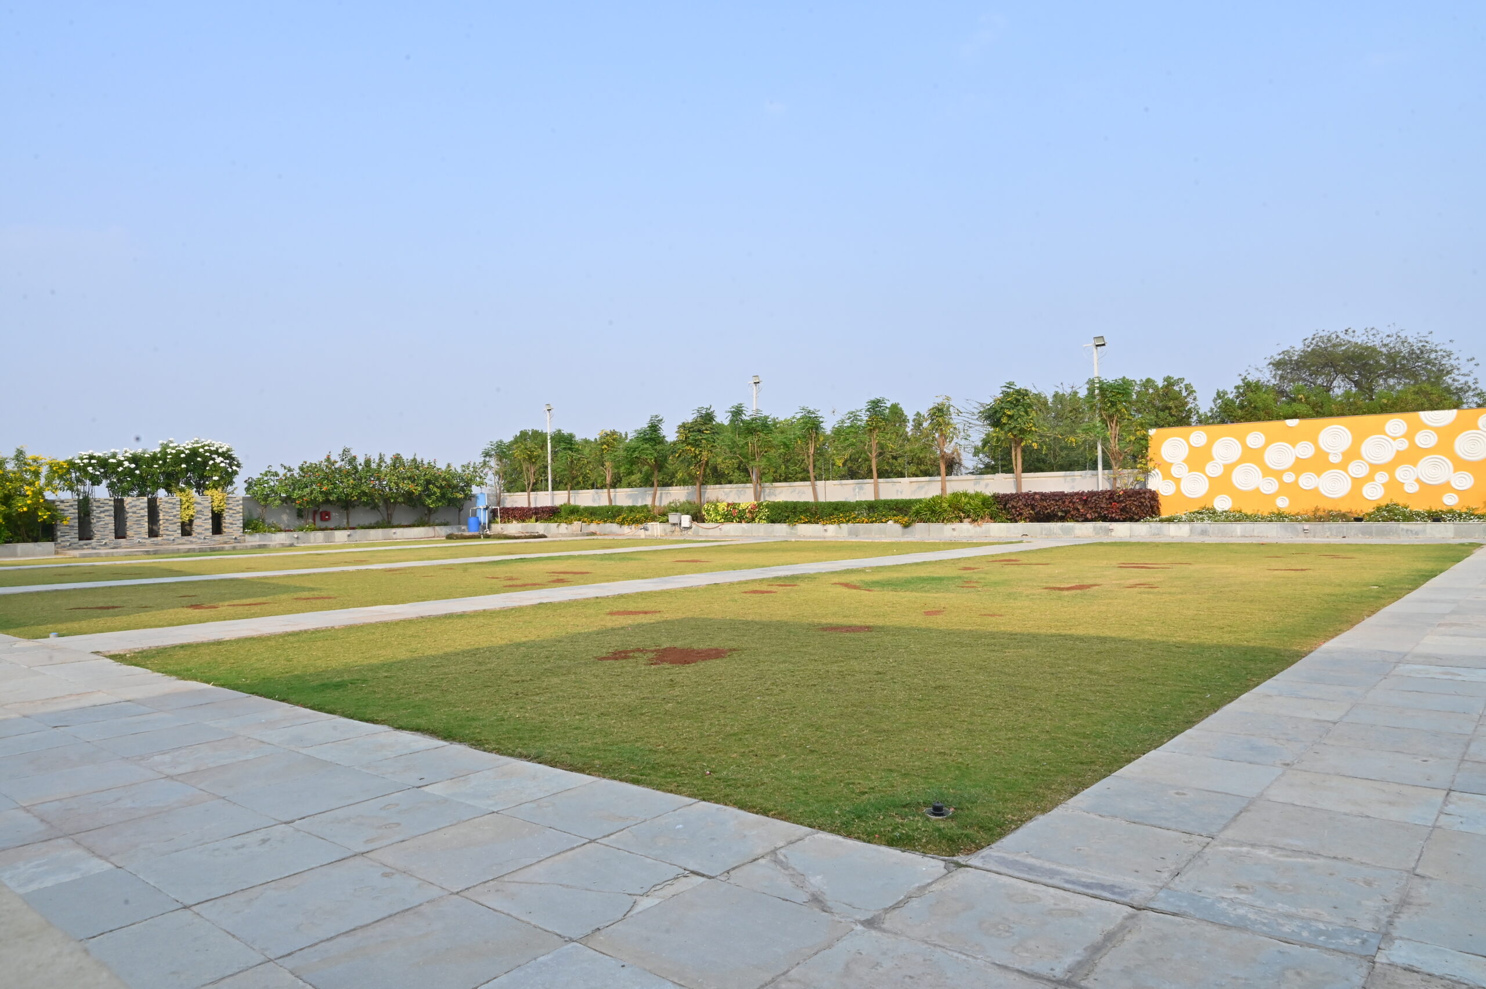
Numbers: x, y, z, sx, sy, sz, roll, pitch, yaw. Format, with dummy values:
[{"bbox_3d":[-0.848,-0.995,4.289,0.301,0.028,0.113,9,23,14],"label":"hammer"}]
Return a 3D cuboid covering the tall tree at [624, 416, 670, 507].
[{"bbox_3d":[-4.771,-1.201,48.280,2.320,5.230,2.320,-1,-1,-6],"label":"tall tree"}]

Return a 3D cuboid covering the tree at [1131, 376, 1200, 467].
[{"bbox_3d":[15.700,-1.487,36.578,2.530,5.741,2.530,-1,-1,23],"label":"tree"}]

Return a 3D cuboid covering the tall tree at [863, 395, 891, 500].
[{"bbox_3d":[5.315,-1.430,39.749,1.190,5.010,1.190,-1,-1,8],"label":"tall tree"}]

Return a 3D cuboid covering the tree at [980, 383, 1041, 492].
[{"bbox_3d":[9.695,-1.553,36.043,2.180,4.960,2.180,-2,-1,15],"label":"tree"}]

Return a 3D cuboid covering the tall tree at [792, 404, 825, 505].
[{"bbox_3d":[2.736,-1.273,41.931,1.410,4.870,1.410,-1,-1,4],"label":"tall tree"}]

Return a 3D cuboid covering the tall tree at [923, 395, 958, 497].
[{"bbox_3d":[7.733,-1.355,38.196,1.388,4.864,1.388,-1,-1,11],"label":"tall tree"}]

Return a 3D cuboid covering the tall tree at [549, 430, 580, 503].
[{"bbox_3d":[-9.440,-0.911,52.232,1.740,4.970,1.740,-1,-1,-10],"label":"tall tree"}]

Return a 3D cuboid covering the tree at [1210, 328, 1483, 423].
[{"bbox_3d":[29.328,-3.492,48.036,11.280,9.160,9.930,-2,-1,31],"label":"tree"}]

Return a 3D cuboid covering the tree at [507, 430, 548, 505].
[{"bbox_3d":[-11.892,-0.993,54.746,2.246,5.271,2.246,-1,-1,-12],"label":"tree"}]

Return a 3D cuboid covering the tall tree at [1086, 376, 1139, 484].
[{"bbox_3d":[12.743,-1.556,33.969,1.752,4.979,1.752,-1,-1,21],"label":"tall tree"}]

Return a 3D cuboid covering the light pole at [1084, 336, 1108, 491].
[{"bbox_3d":[12.388,-2.286,34.434,0.800,6.461,0.450,-1,-1,30],"label":"light pole"}]

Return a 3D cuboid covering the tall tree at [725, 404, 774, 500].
[{"bbox_3d":[0.391,-1.400,44.386,2.133,5.376,2.133,-1,-1,1],"label":"tall tree"}]

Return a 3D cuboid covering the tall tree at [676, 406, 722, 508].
[{"bbox_3d":[-2.097,-1.399,46.018,2.160,5.450,2.160,-1,-1,-3],"label":"tall tree"}]

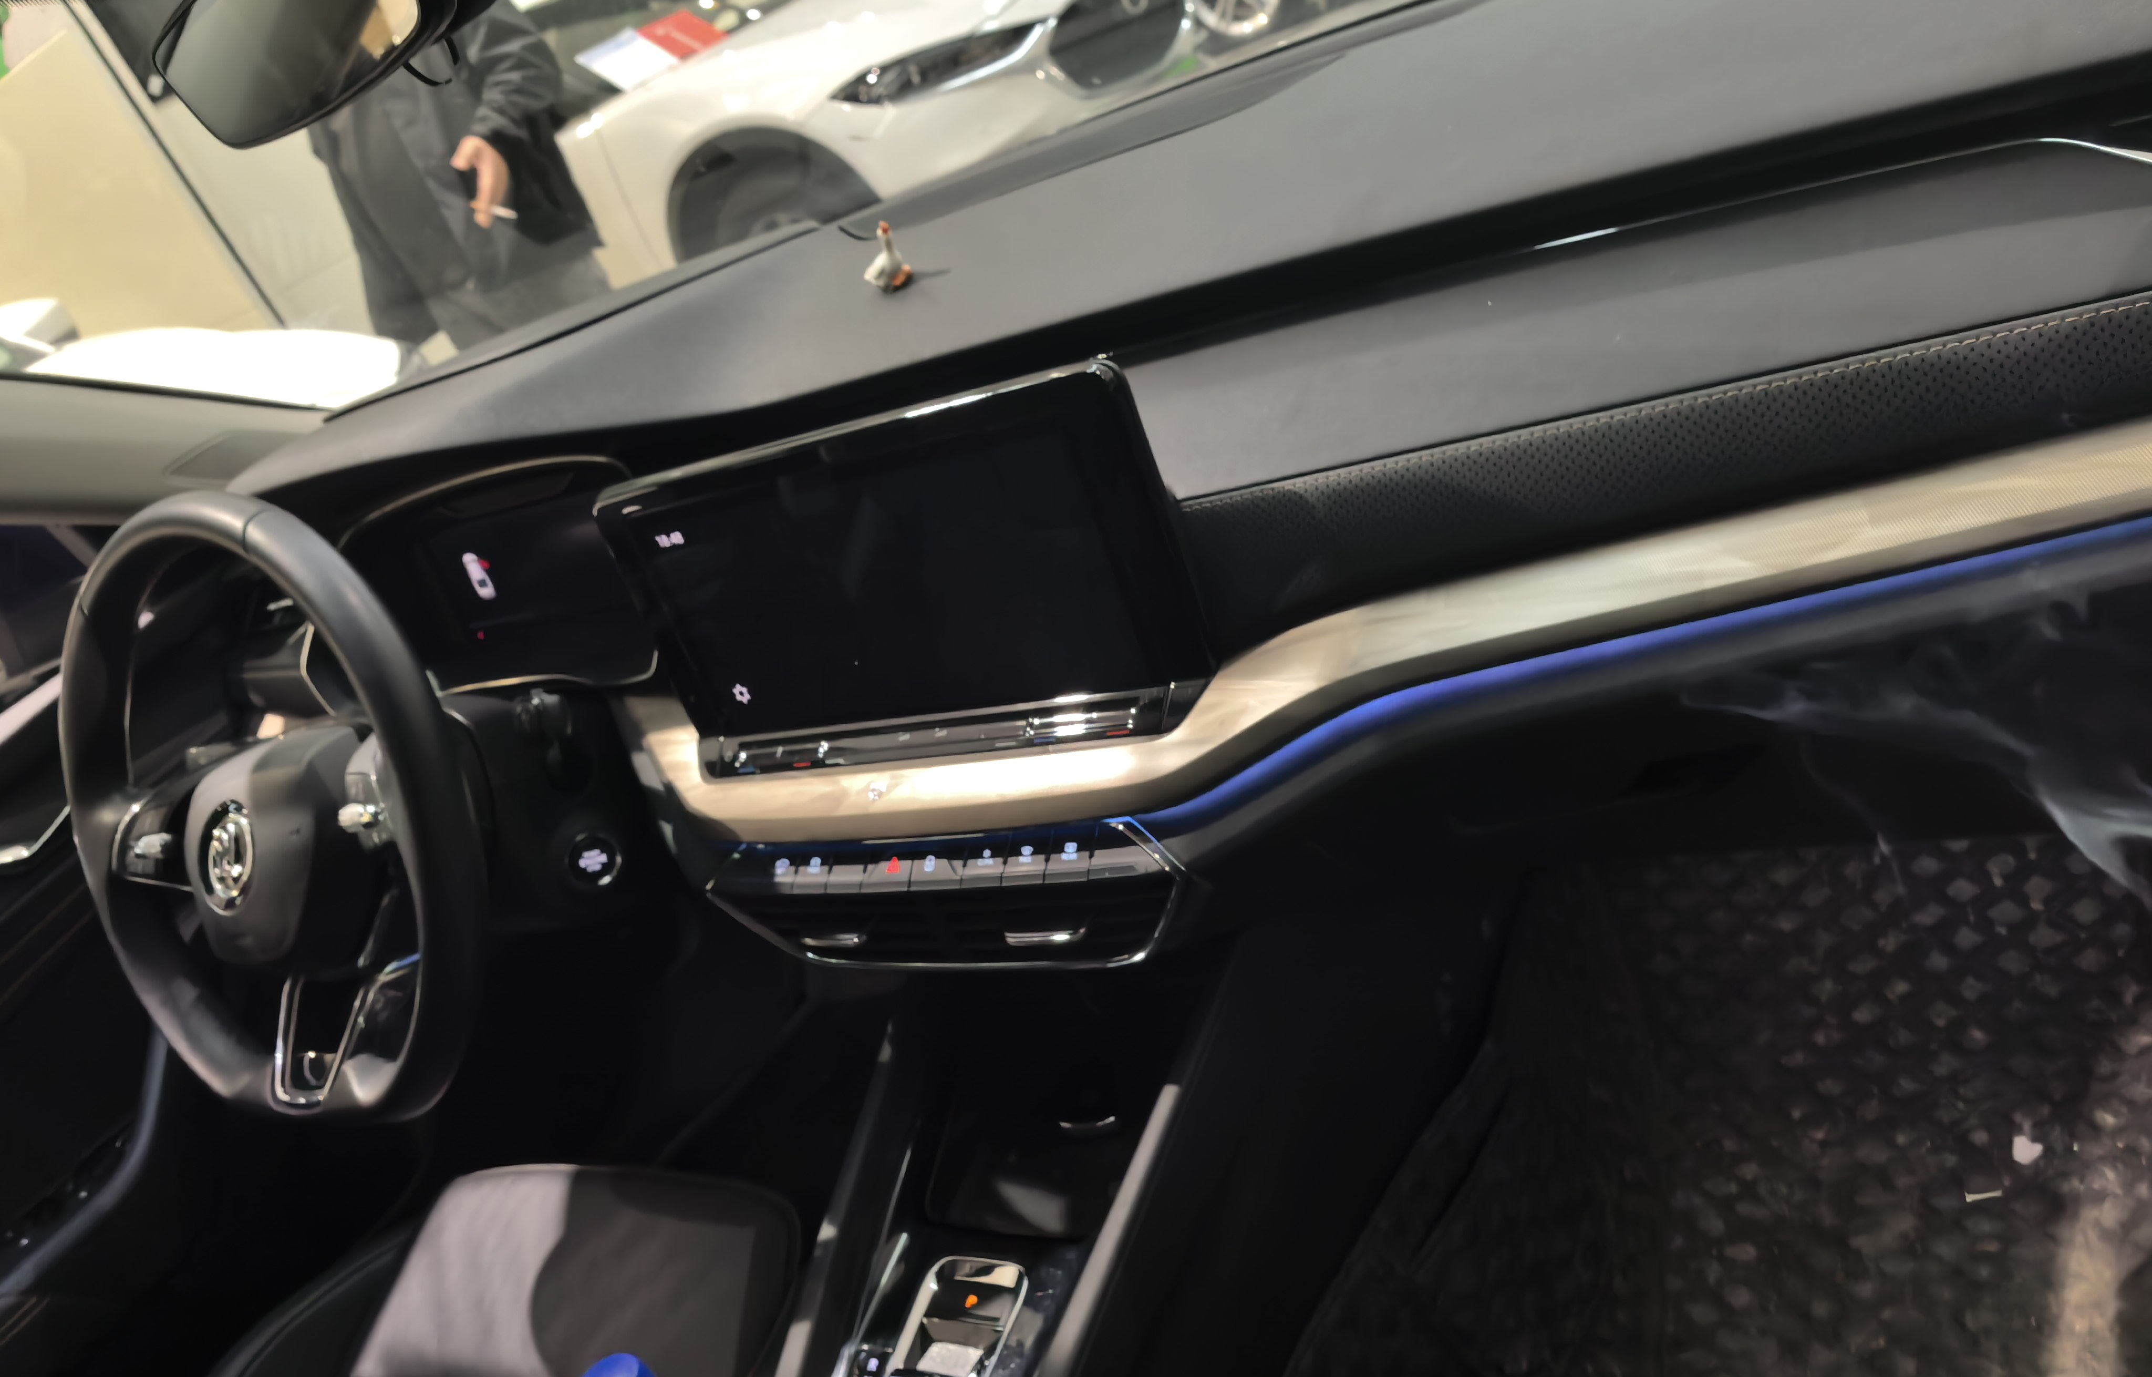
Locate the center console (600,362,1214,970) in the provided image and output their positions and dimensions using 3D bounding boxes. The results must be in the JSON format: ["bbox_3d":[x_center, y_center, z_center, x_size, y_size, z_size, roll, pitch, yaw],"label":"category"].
[{"bbox_3d":[-0.084,0.002,0.766,0.337,0.278,0.091,-7,19,31],"label":"center console"}]

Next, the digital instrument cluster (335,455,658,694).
[{"bbox_3d":[-0.382,-0.066,0.997,0.325,0.155,0.070,-7,11,31],"label":"digital instrument cluster"}]

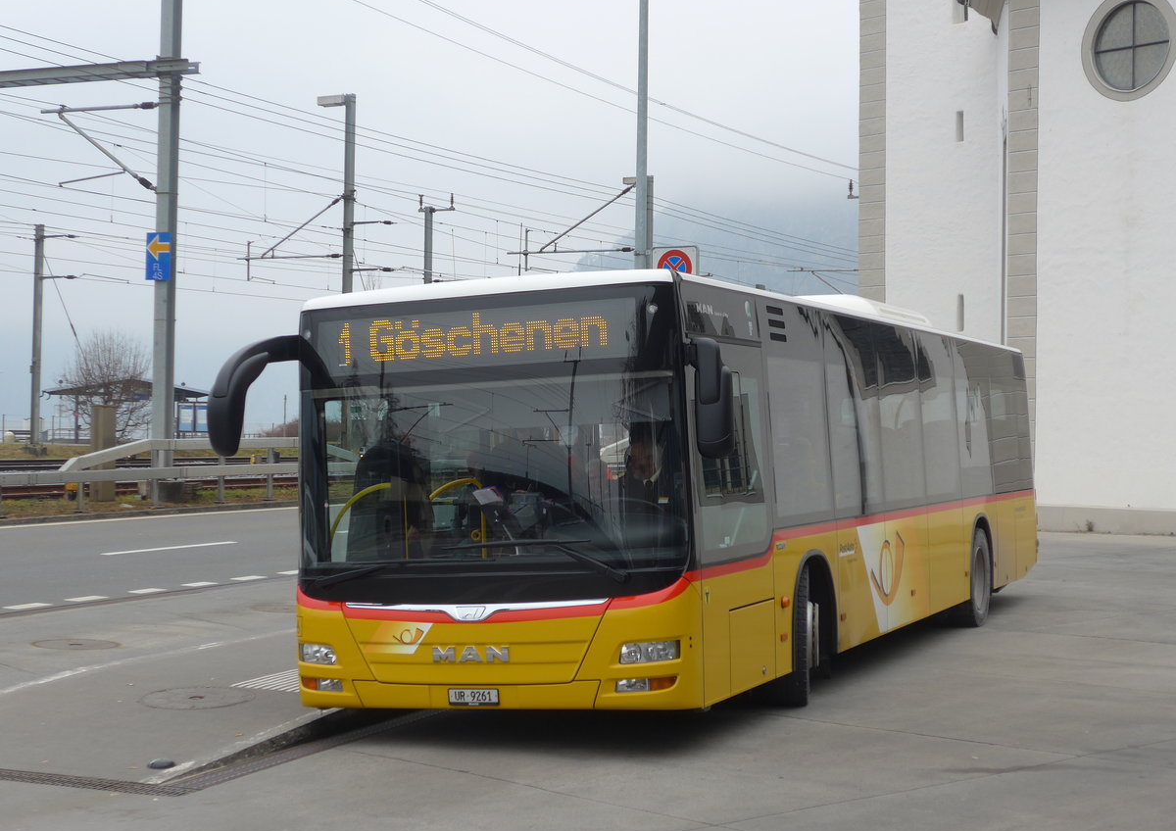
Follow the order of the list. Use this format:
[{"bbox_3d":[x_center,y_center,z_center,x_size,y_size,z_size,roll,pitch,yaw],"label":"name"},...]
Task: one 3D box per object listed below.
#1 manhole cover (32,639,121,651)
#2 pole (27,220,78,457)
[{"bbox_3d":[-3.883,1.758,15.200,0.670,0.030,0.670,0,-1,0],"label":"manhole cover"},{"bbox_3d":[-17.226,-2.541,64.776,1.750,7.214,0.320,0,-1,23],"label":"pole"}]

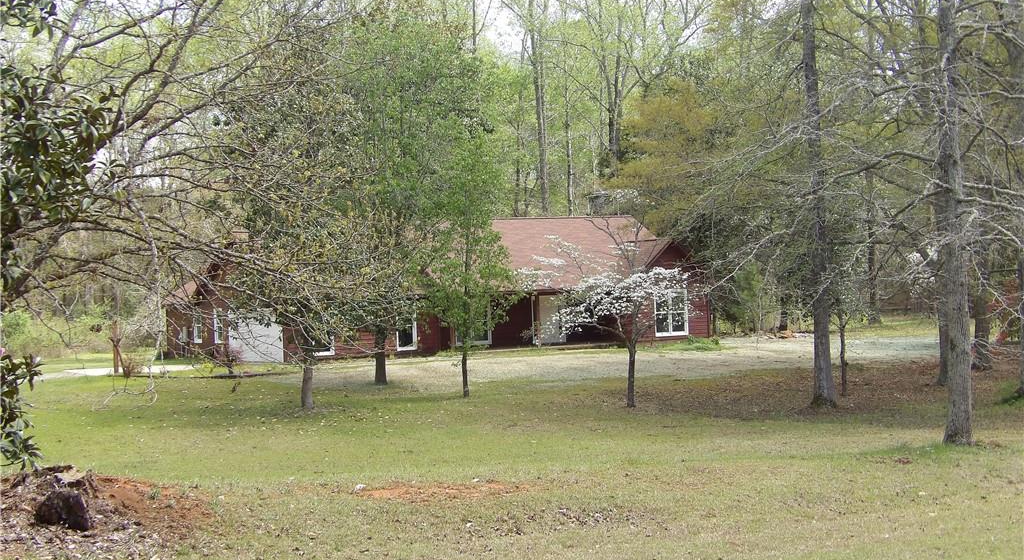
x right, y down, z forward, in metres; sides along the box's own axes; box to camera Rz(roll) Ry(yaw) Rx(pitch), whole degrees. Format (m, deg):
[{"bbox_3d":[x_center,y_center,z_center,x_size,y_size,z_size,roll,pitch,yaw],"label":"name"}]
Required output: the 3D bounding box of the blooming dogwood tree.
[{"bbox_3d":[2.134,1.062,30.000,2.600,2.680,2.600,-2,0,0],"label":"blooming dogwood tree"}]

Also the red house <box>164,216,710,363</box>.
[{"bbox_3d":[-3.544,0.223,74.361,21.800,6.250,14.200,-2,0,-32],"label":"red house"}]

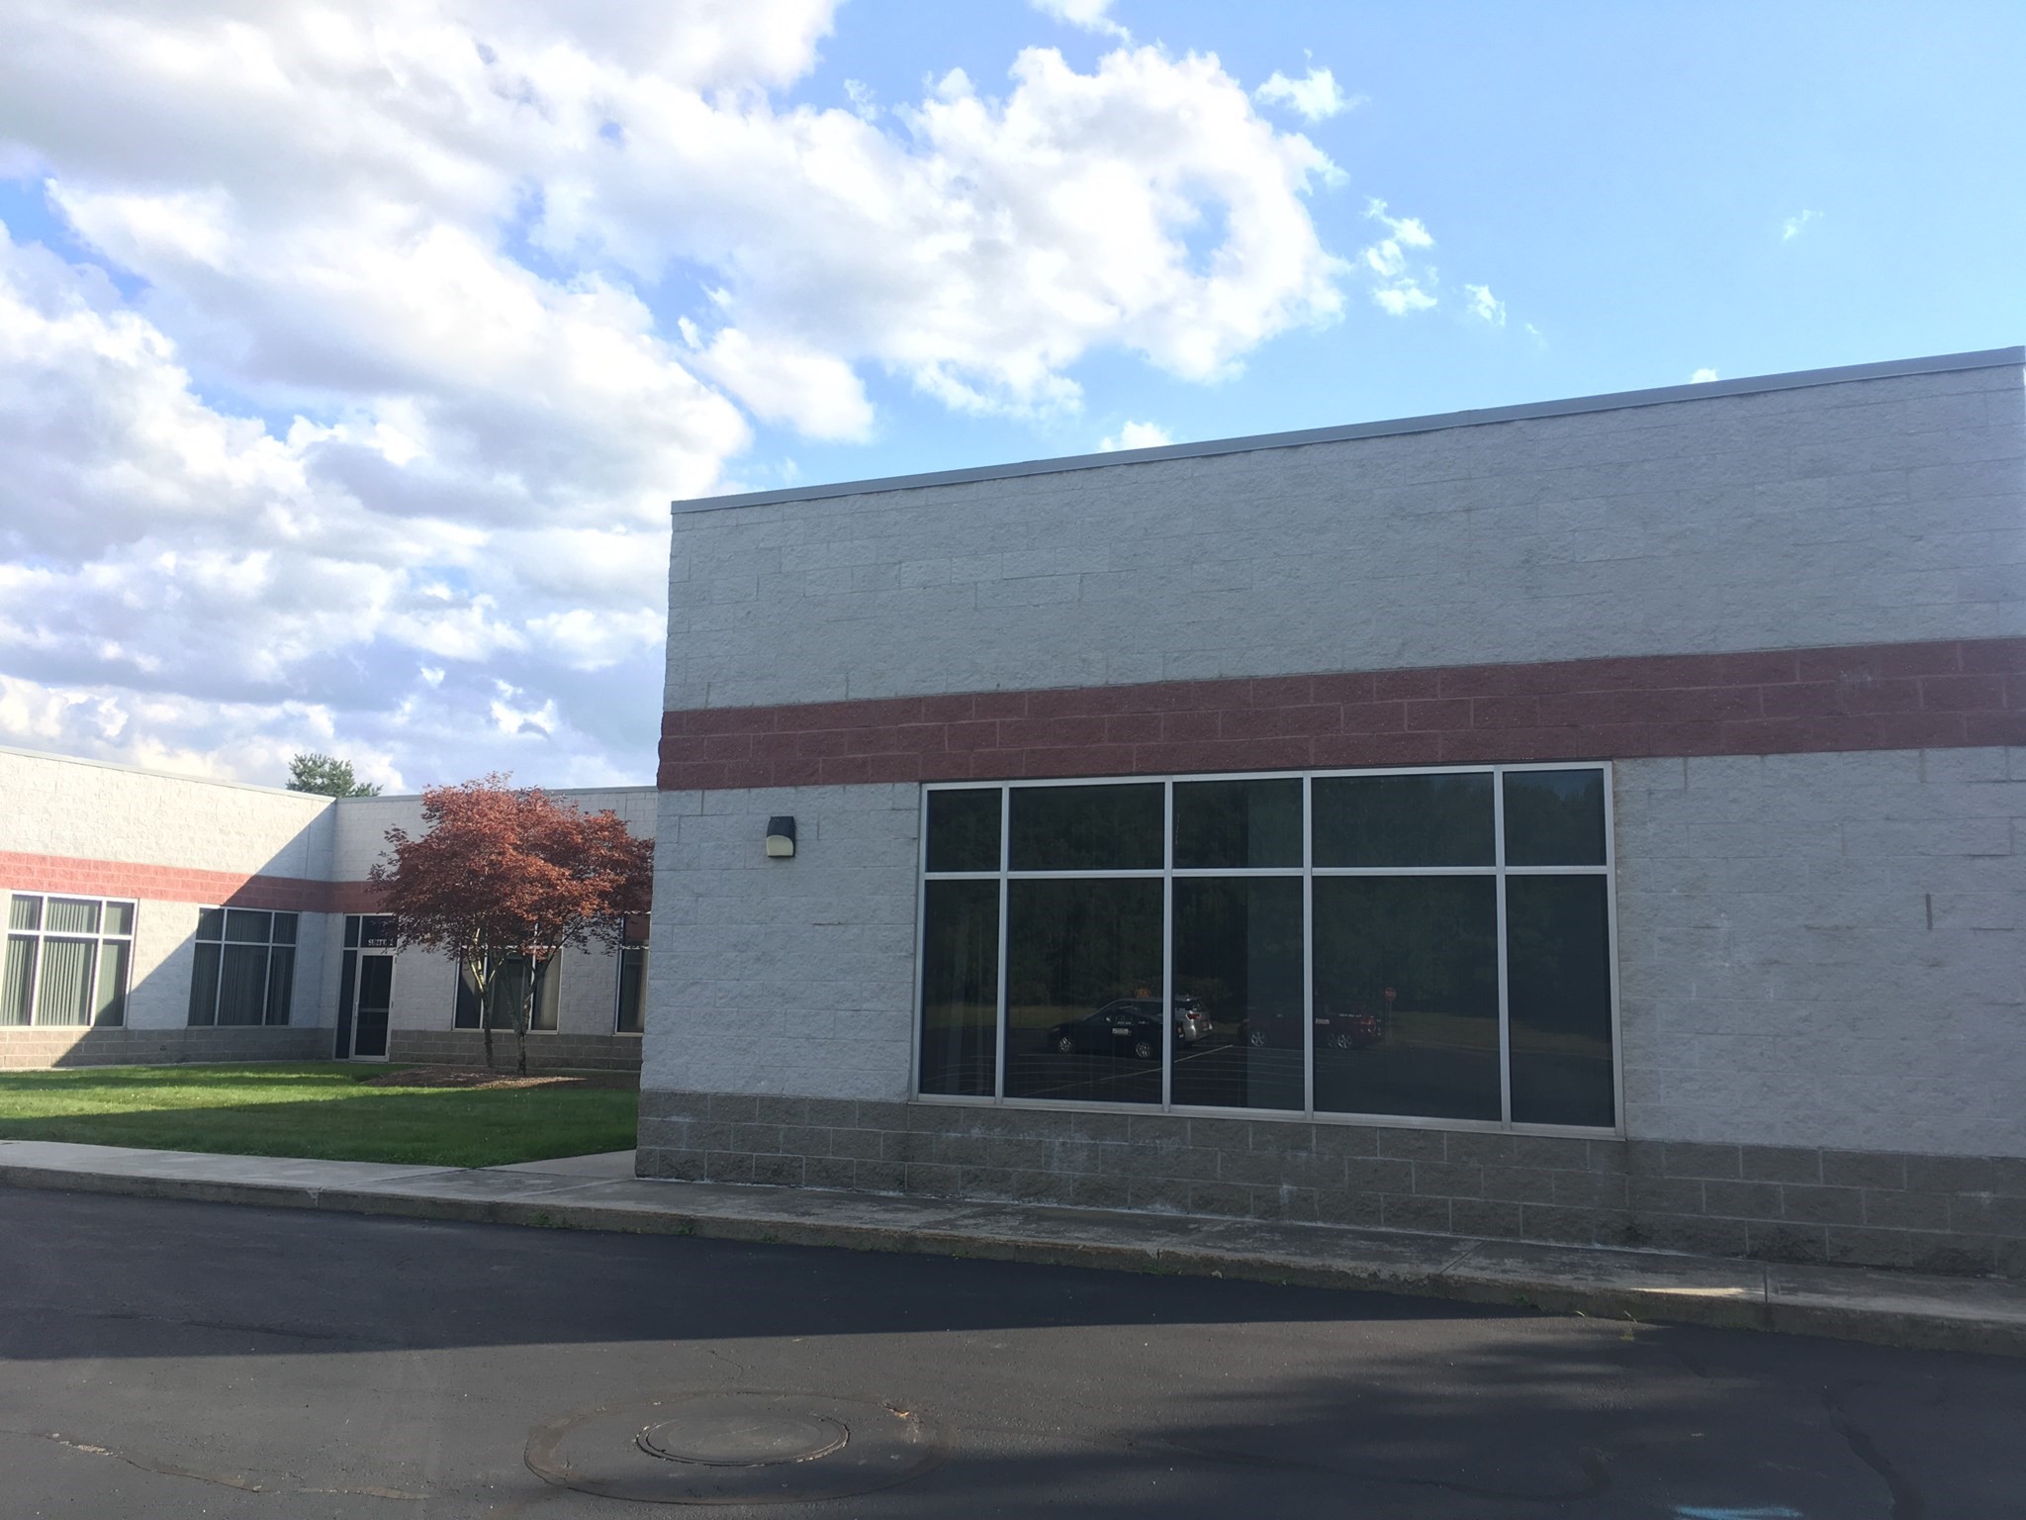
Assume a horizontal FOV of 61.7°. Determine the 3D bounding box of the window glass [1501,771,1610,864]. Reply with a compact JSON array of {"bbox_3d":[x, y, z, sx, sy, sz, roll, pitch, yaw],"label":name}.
[{"bbox_3d":[3.295,0.358,10.323,0.589,0.582,0.050,-2,-9,23],"label":"window glass"}]

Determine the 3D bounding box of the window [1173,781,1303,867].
[{"bbox_3d":[1.478,0.423,11.113,0.877,0.575,0.050,-2,-9,23],"label":"window"}]

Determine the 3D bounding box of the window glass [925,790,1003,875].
[{"bbox_3d":[-0.332,0.498,11.900,0.577,0.574,0.050,-2,-9,23],"label":"window glass"}]

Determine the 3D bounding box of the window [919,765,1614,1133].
[{"bbox_3d":[1.476,1.198,11.008,4.640,2.216,0.100,-2,-9,23],"label":"window"}]

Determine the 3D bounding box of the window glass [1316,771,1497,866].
[{"bbox_3d":[2.455,0.390,10.688,1.135,0.583,0.050,-2,-9,23],"label":"window glass"}]

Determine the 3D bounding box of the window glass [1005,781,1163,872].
[{"bbox_3d":[0.492,0.461,11.535,1.135,0.580,0.050,-2,-9,23],"label":"window glass"}]

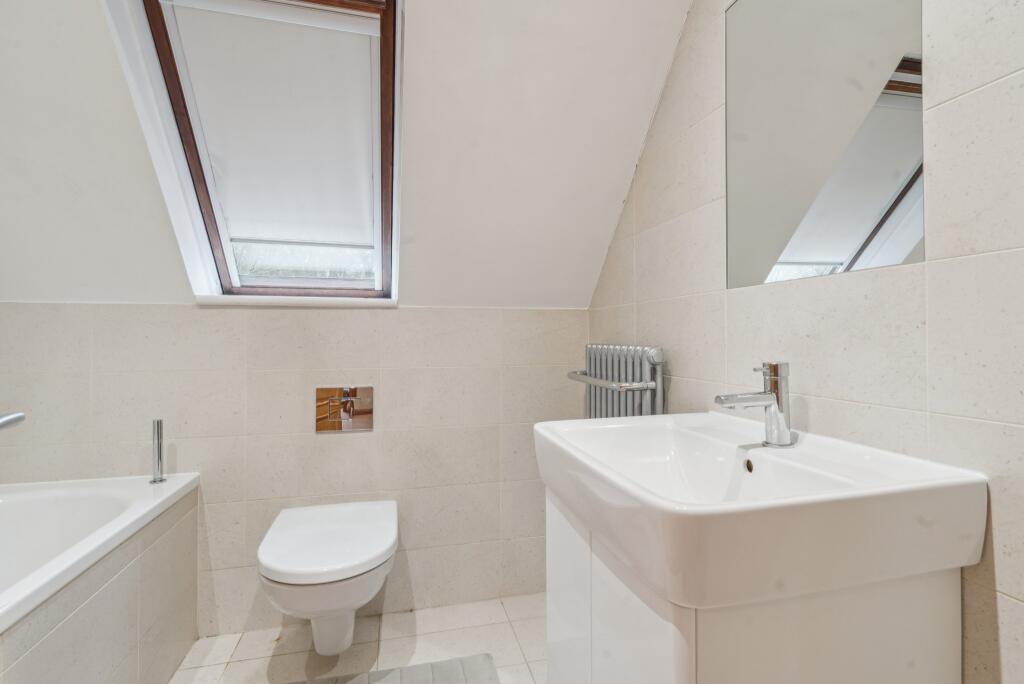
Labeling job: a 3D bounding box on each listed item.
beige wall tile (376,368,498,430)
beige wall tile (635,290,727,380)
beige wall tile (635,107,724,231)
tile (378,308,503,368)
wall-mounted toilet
[{"bbox_3d":[-0.259,0.208,1.701,0.443,0.222,0.010,0,0,-13],"label":"beige wall tile"},{"bbox_3d":[0.457,-0.012,1.275,0.010,0.222,0.416,0,0,-15],"label":"beige wall tile"},{"bbox_3d":[0.457,-0.456,1.272,0.010,0.222,0.416,0,0,-15],"label":"beige wall tile"},{"bbox_3d":[-0.263,-0.015,1.713,0.444,0.222,0.012,0,0,-14],"label":"tile"},{"bbox_3d":[-0.538,0.748,1.370,0.372,0.375,0.530,0,0,-14],"label":"wall-mounted toilet"}]

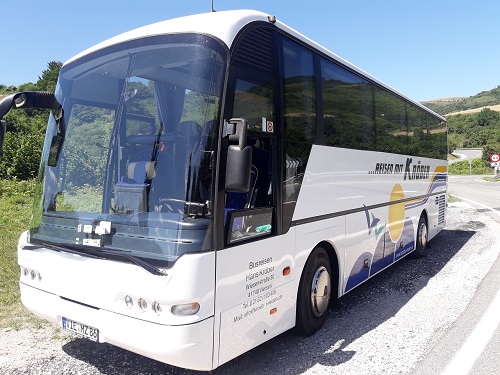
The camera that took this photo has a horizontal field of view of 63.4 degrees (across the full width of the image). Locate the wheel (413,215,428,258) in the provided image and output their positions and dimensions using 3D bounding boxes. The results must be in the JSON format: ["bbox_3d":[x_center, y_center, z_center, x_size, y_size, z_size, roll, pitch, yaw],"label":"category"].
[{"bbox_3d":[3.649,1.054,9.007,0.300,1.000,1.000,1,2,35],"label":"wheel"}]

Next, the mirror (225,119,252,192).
[{"bbox_3d":[-0.095,-0.243,3.246,0.200,0.560,0.130,1,2,35],"label":"mirror"}]

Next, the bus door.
[{"bbox_3d":[0.068,0.243,3.675,0.120,2.300,1.250,1,2,35],"label":"bus door"}]

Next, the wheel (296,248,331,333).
[{"bbox_3d":[0.680,1.201,4.815,0.300,1.000,1.000,1,2,35],"label":"wheel"}]

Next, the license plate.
[{"bbox_3d":[-1.498,1.247,3.554,0.520,0.115,0.020,1,2,35],"label":"license plate"}]

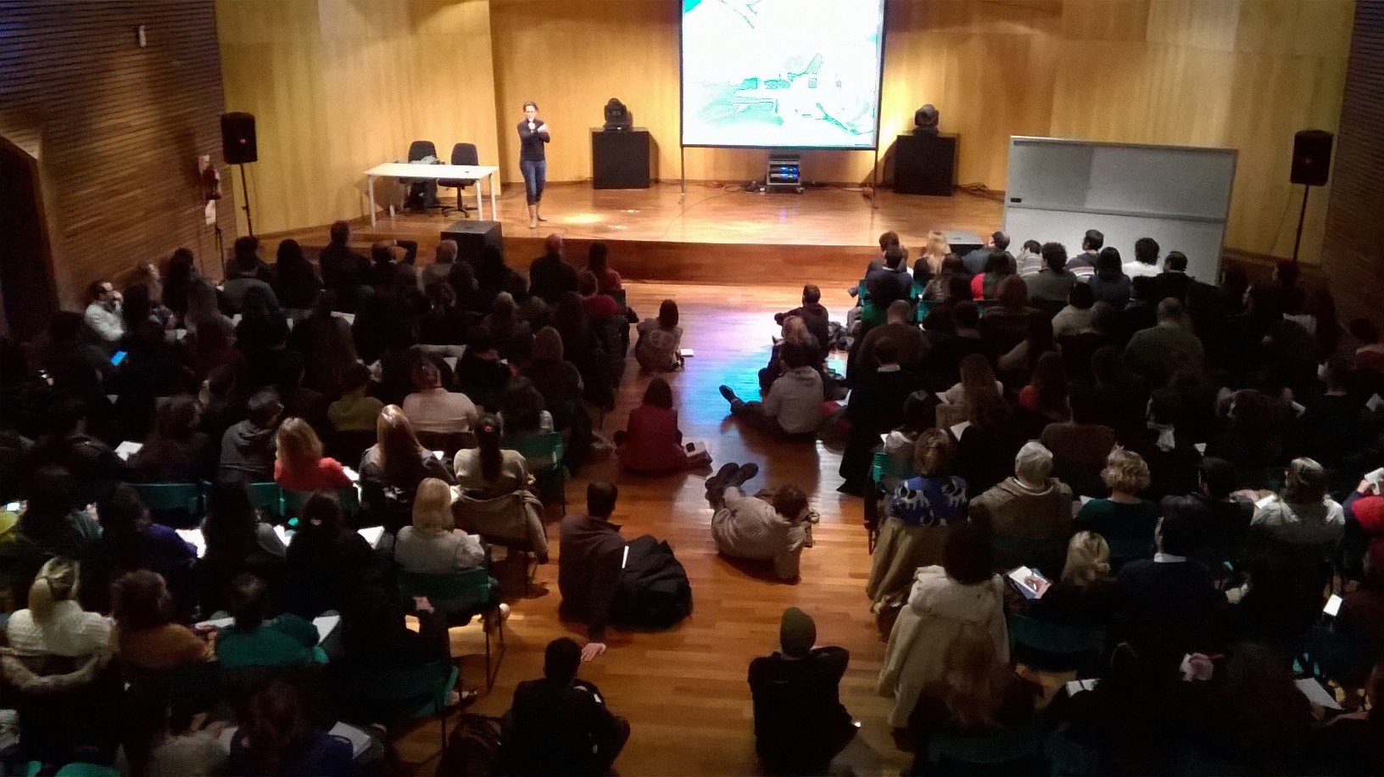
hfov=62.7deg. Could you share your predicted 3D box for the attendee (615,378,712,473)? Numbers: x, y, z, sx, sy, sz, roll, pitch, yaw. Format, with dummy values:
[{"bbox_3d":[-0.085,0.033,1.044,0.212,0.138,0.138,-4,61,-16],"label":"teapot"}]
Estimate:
[{"bbox_3d":[-0.251,0.195,9.667,0.790,0.790,0.730,1,20,5],"label":"attendee"}]

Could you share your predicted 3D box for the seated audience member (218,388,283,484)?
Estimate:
[{"bbox_3d":[-2.871,0.613,7.837,0.547,1.277,0.861,3,20,9],"label":"seated audience member"}]

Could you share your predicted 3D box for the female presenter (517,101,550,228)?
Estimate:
[{"bbox_3d":[-2.201,-3.120,15.792,0.450,1.680,0.380,0,20,1],"label":"female presenter"}]

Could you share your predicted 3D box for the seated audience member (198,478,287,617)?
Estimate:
[{"bbox_3d":[-2.465,1.015,6.626,0.500,1.260,0.780,1,20,2],"label":"seated audience member"}]

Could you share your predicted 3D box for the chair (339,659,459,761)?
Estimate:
[{"bbox_3d":[-1.400,1.583,5.737,0.540,0.800,0.550,-1,20,-2],"label":"chair"}]

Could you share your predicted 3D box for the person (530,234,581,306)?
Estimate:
[{"bbox_3d":[-1.437,-1.082,12.314,0.540,1.310,0.750,2,20,5],"label":"person"}]

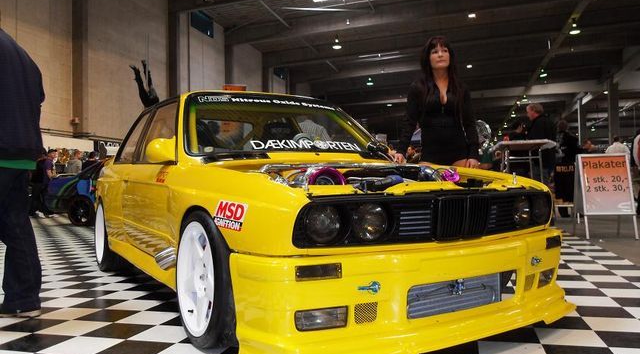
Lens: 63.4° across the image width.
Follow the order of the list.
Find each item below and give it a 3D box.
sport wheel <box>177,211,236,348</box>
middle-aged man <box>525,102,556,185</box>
[{"bbox_3d":[-0.420,0.436,2.215,0.240,0.600,0.600,-1,-1,-31],"label":"sport wheel"},{"bbox_3d":[2.940,-0.113,6.950,0.420,1.740,0.520,-2,-1,12],"label":"middle-aged man"}]

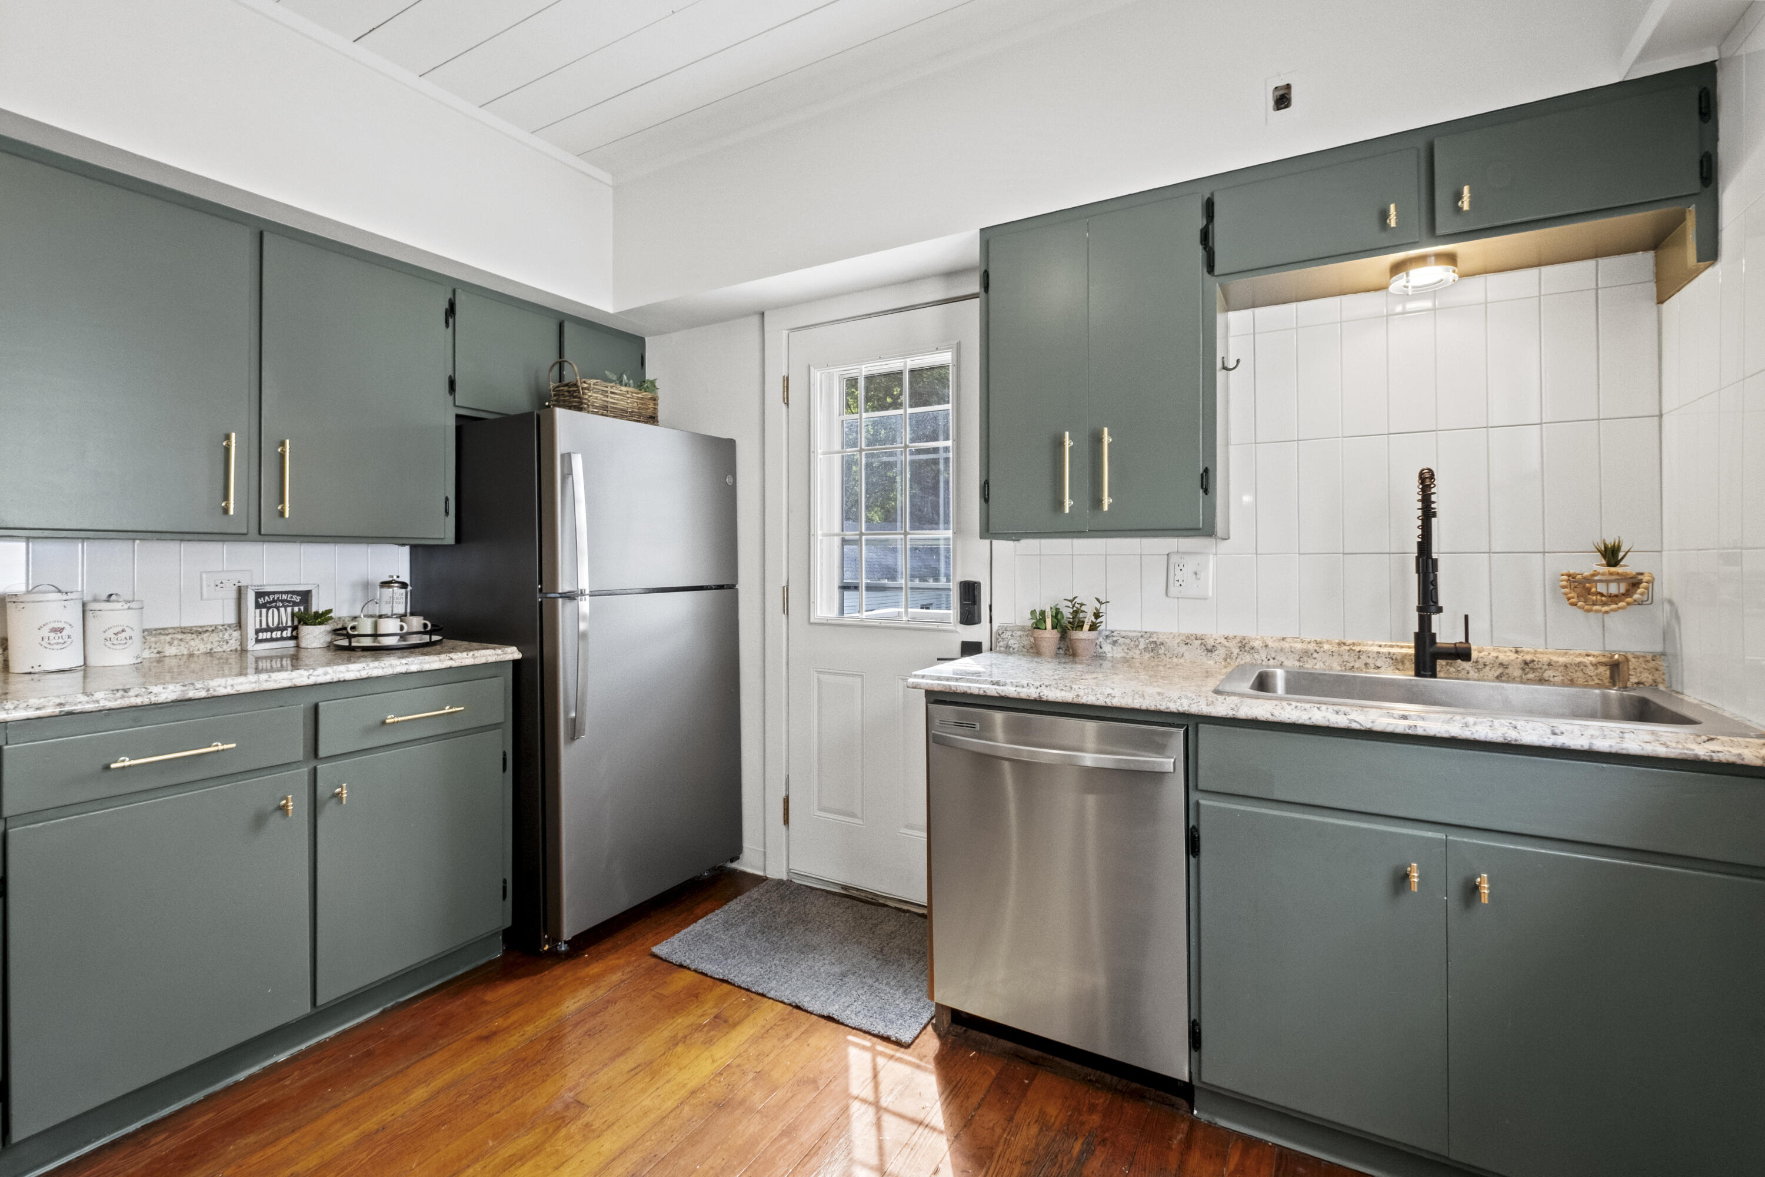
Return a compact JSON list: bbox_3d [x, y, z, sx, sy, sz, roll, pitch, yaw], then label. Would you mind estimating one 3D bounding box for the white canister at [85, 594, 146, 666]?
[{"bbox_3d":[-2.053,0.110,1.968,0.107,0.188,0.107,1,1,31],"label":"white canister"}]

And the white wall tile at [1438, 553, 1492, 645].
[{"bbox_3d":[1.510,0.025,1.912,0.106,0.228,0.012,0,1,29],"label":"white wall tile"}]

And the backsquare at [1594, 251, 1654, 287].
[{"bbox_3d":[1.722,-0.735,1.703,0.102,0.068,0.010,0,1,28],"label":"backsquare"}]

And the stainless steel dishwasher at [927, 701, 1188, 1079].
[{"bbox_3d":[0.525,0.669,1.943,0.605,0.770,0.610,0,1,30],"label":"stainless steel dishwasher"}]

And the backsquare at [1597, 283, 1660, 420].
[{"bbox_3d":[1.726,-0.547,1.703,0.102,0.305,0.010,0,1,28],"label":"backsquare"}]

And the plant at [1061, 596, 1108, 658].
[{"bbox_3d":[0.611,0.118,2.216,0.130,0.180,0.120,1,1,28],"label":"plant"}]

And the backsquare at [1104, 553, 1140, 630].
[{"bbox_3d":[0.728,0.014,2.228,0.102,0.220,0.010,1,1,28],"label":"backsquare"}]

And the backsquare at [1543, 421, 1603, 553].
[{"bbox_3d":[1.595,-0.234,1.700,0.100,0.300,0.010,0,1,29],"label":"backsquare"}]

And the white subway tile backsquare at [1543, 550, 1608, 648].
[{"bbox_3d":[1.628,0.029,1.733,0.101,0.228,0.010,1,1,28],"label":"white subway tile backsquare"}]

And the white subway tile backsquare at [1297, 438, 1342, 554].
[{"bbox_3d":[1.159,-0.243,1.947,0.098,0.302,0.010,0,1,30],"label":"white subway tile backsquare"}]

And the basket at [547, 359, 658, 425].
[{"bbox_3d":[-0.985,-0.665,2.625,0.190,0.200,0.340,0,1,30],"label":"basket"}]

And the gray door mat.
[{"bbox_3d":[-0.176,1.112,2.308,0.912,0.012,0.612,0,1,30],"label":"gray door mat"}]

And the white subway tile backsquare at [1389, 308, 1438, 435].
[{"bbox_3d":[1.350,-0.549,1.875,0.101,0.304,0.010,1,1,28],"label":"white subway tile backsquare"}]

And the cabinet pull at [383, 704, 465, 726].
[{"bbox_3d":[-1.321,0.366,2.124,0.036,0.013,0.212,1,1,31],"label":"cabinet pull"}]

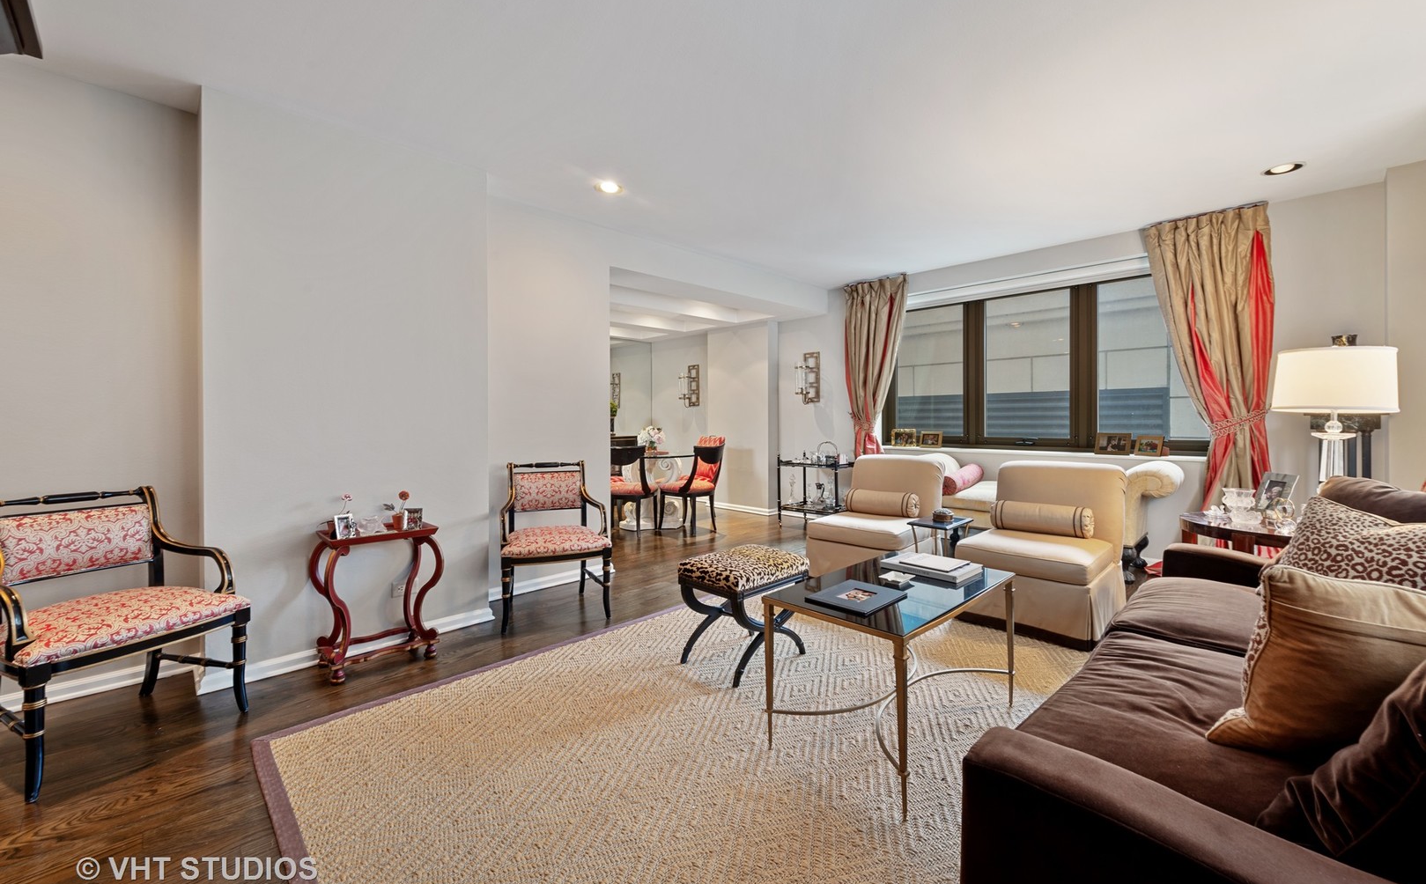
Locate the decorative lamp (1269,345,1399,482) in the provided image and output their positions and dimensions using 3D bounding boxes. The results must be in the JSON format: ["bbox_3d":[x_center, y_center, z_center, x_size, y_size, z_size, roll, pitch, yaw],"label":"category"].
[{"bbox_3d":[2.962,-0.027,2.649,0.410,0.840,0.410,-2,3,-44],"label":"decorative lamp"}]

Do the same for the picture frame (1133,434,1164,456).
[{"bbox_3d":[3.098,0.029,3.938,0.065,0.141,0.160,-2,3,-44],"label":"picture frame"}]

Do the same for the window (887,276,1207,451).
[{"bbox_3d":[2.596,-0.589,4.723,2.460,1.310,0.120,2,3,45],"label":"window"}]

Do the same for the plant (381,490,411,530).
[{"bbox_3d":[-1.495,0.327,2.635,0.110,0.197,0.100,-2,3,-44],"label":"plant"}]

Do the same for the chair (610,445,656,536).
[{"bbox_3d":[-0.797,0.462,5.410,0.460,0.860,0.560,0,2,13],"label":"chair"}]

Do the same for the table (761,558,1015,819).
[{"bbox_3d":[0.649,0.753,1.956,0.490,0.507,0.870,2,3,45],"label":"table"}]

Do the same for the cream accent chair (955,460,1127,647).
[{"bbox_3d":[1.903,0.557,3.226,0.810,0.860,0.660,-2,3,-44],"label":"cream accent chair"}]

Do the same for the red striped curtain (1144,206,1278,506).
[{"bbox_3d":[3.230,-0.261,3.634,0.200,2.460,0.650,-2,3,-44],"label":"red striped curtain"}]

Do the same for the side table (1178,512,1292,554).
[{"bbox_3d":[2.723,0.703,2.650,0.740,0.620,0.750,-2,3,-44],"label":"side table"}]

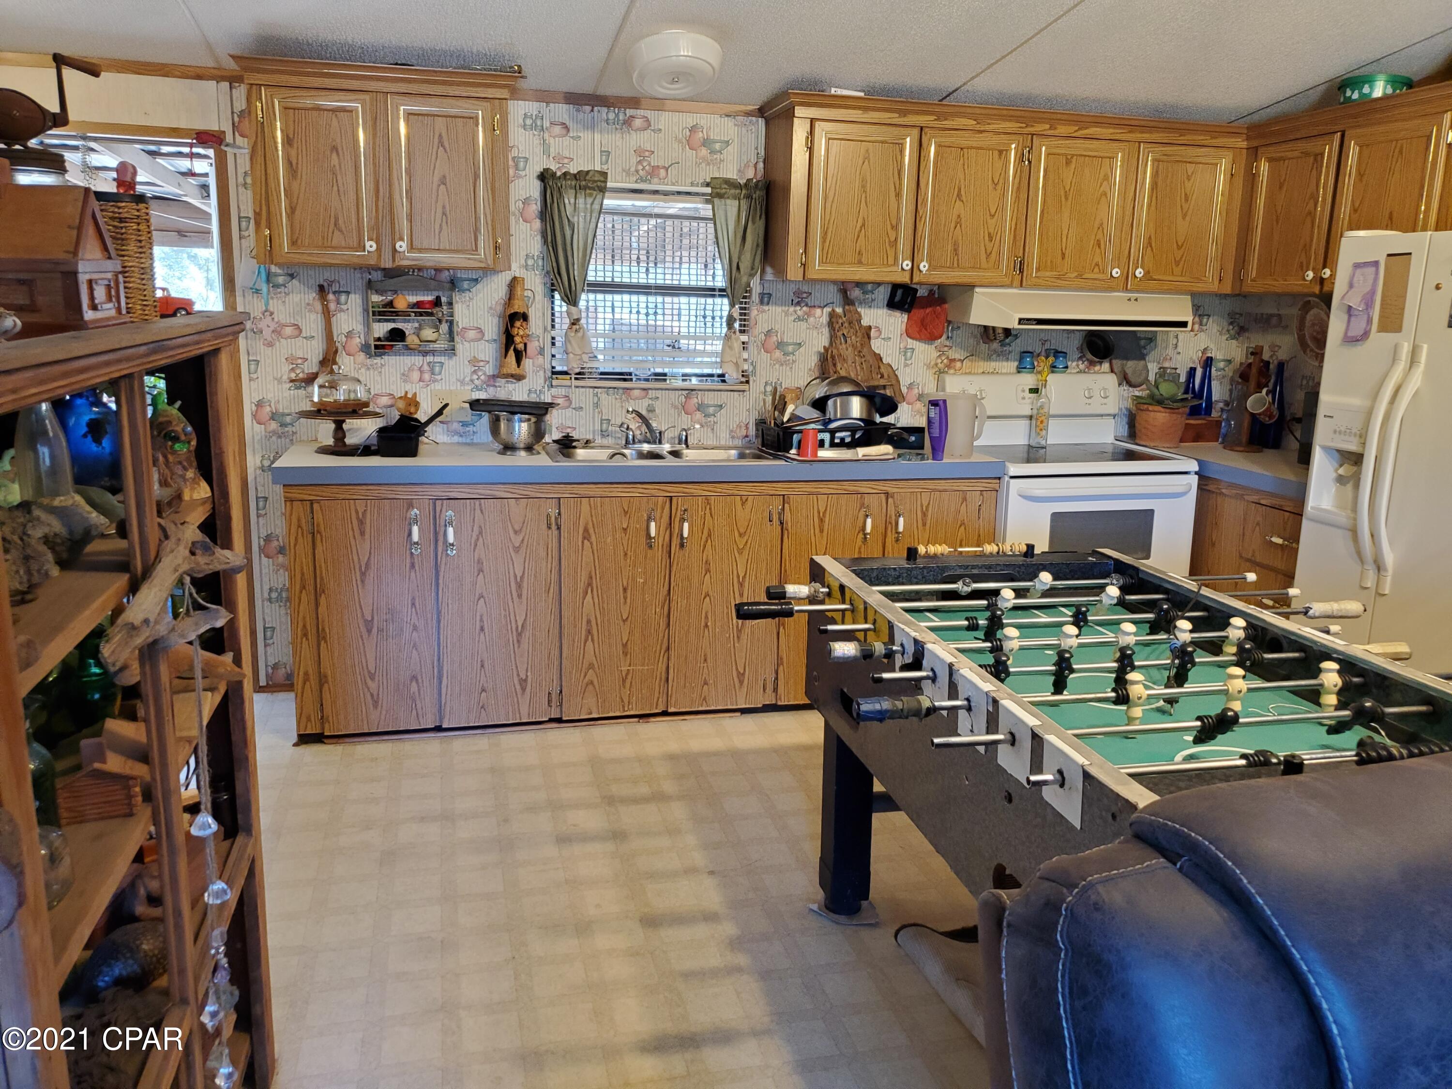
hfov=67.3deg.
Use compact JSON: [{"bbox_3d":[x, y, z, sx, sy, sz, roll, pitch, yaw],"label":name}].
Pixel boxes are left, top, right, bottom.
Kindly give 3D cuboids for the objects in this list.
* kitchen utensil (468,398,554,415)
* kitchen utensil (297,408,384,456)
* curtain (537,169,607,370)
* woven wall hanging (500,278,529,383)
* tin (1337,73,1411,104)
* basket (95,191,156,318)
[{"bbox_3d":[-0.719,-0.461,3.696,0.323,0.045,0.216,1,12,-14],"label":"kitchen utensil"},{"bbox_3d":[-1.283,-0.376,3.645,0.285,0.145,0.285,-2,12,-13],"label":"kitchen utensil"},{"bbox_3d":[-0.537,-0.966,3.897,0.230,0.700,0.080,-2,12,-13],"label":"curtain"},{"bbox_3d":[-0.754,-0.765,3.874,0.100,0.358,0.083,2,12,-15],"label":"woven wall hanging"},{"bbox_3d":[2.192,-1.509,3.696,0.251,0.113,0.251,1,12,0],"label":"tin"},{"bbox_3d":[-0.760,-0.362,1.378,0.085,0.157,0.085,-2,13,-14],"label":"basket"}]

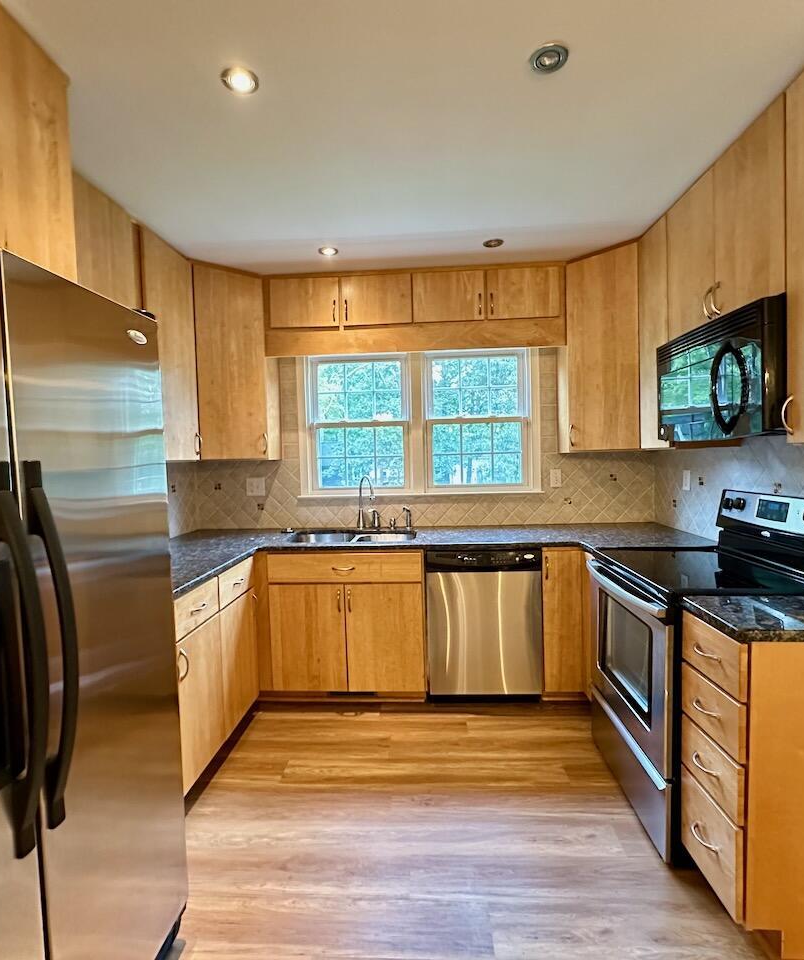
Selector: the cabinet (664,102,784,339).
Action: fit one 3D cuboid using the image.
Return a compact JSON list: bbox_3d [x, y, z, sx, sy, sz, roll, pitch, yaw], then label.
[{"bbox_3d":[1.350,-0.887,1.953,0.319,0.614,0.766,-1,2,3],"label":"cabinet"}]

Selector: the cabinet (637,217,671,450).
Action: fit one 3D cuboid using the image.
[{"bbox_3d":[1.385,-0.685,2.507,0.319,1.067,0.324,-1,2,3],"label":"cabinet"}]

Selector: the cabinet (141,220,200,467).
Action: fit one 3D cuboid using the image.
[{"bbox_3d":[-1.284,-0.626,2.579,0.291,1.067,0.481,-1,2,3],"label":"cabinet"}]

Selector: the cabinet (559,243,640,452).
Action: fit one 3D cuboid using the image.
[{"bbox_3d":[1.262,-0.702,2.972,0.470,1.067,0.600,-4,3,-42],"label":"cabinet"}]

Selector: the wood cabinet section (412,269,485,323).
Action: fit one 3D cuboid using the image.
[{"bbox_3d":[0.279,-1.061,3.137,0.415,0.292,0.305,-1,3,3],"label":"wood cabinet section"}]

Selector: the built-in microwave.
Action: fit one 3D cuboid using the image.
[{"bbox_3d":[1.319,-0.373,1.950,0.400,0.425,0.745,-1,3,3],"label":"built-in microwave"}]

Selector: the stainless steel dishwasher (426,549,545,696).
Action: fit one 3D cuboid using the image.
[{"bbox_3d":[0.458,0.772,3.034,0.612,0.821,0.607,-1,2,3],"label":"stainless steel dishwasher"}]

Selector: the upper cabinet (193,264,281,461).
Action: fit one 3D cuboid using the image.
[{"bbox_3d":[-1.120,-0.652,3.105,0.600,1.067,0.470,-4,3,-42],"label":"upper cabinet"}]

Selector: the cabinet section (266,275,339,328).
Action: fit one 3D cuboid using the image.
[{"bbox_3d":[-0.561,-1.041,3.179,0.411,0.290,0.305,-1,3,3],"label":"cabinet section"}]

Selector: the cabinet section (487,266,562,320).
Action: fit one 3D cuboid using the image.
[{"bbox_3d":[0.705,-1.074,3.116,0.413,0.289,0.305,-1,3,3],"label":"cabinet section"}]

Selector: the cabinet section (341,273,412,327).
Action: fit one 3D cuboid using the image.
[{"bbox_3d":[-0.136,-1.052,3.158,0.410,0.289,0.305,-1,3,3],"label":"cabinet section"}]

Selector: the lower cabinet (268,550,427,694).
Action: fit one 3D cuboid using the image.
[{"bbox_3d":[-0.279,0.783,3.089,0.846,0.819,0.617,-1,2,3],"label":"lower cabinet"}]

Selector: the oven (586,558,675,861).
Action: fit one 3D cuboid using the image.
[{"bbox_3d":[1.183,0.789,1.996,0.688,0.904,0.754,-1,2,3],"label":"oven"}]

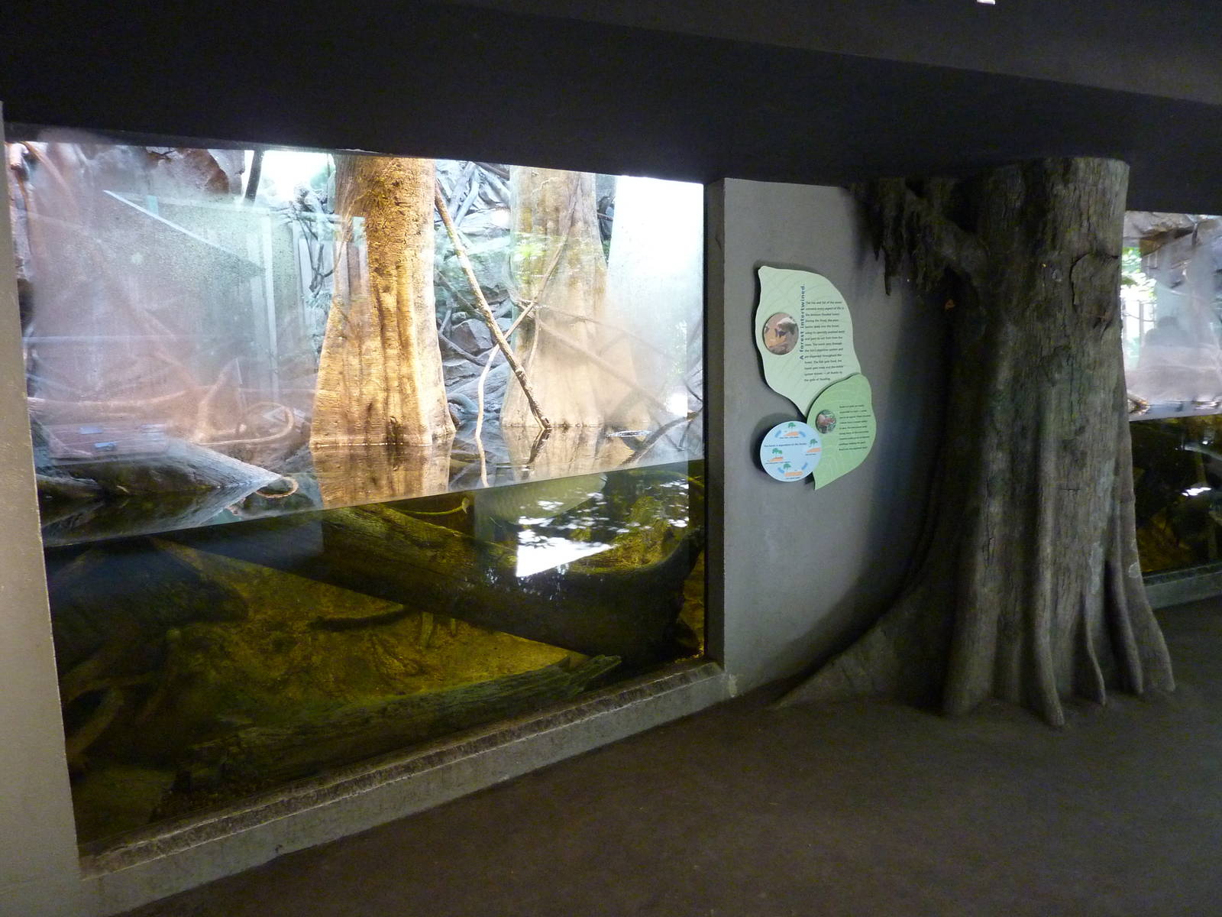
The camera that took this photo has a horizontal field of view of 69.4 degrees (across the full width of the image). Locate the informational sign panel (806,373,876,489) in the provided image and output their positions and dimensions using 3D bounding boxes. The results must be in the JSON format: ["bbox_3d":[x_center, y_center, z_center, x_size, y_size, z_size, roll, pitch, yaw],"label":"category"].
[{"bbox_3d":[1.018,-0.118,3.892,0.375,0.516,0.030,-4,8,-23],"label":"informational sign panel"}]

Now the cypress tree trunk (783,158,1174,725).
[{"bbox_3d":[1.575,-0.068,3.816,1.650,2.250,0.840,-4,8,-25],"label":"cypress tree trunk"}]

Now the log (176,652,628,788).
[{"bbox_3d":[-0.707,0.979,3.415,1.680,0.210,0.230,-6,9,-33],"label":"log"}]

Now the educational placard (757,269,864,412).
[{"bbox_3d":[0.857,-0.498,3.800,0.546,0.648,0.030,-4,8,-23],"label":"educational placard"}]

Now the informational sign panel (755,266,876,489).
[{"bbox_3d":[0.893,-0.342,3.823,0.631,0.964,0.080,-4,8,-23],"label":"informational sign panel"}]

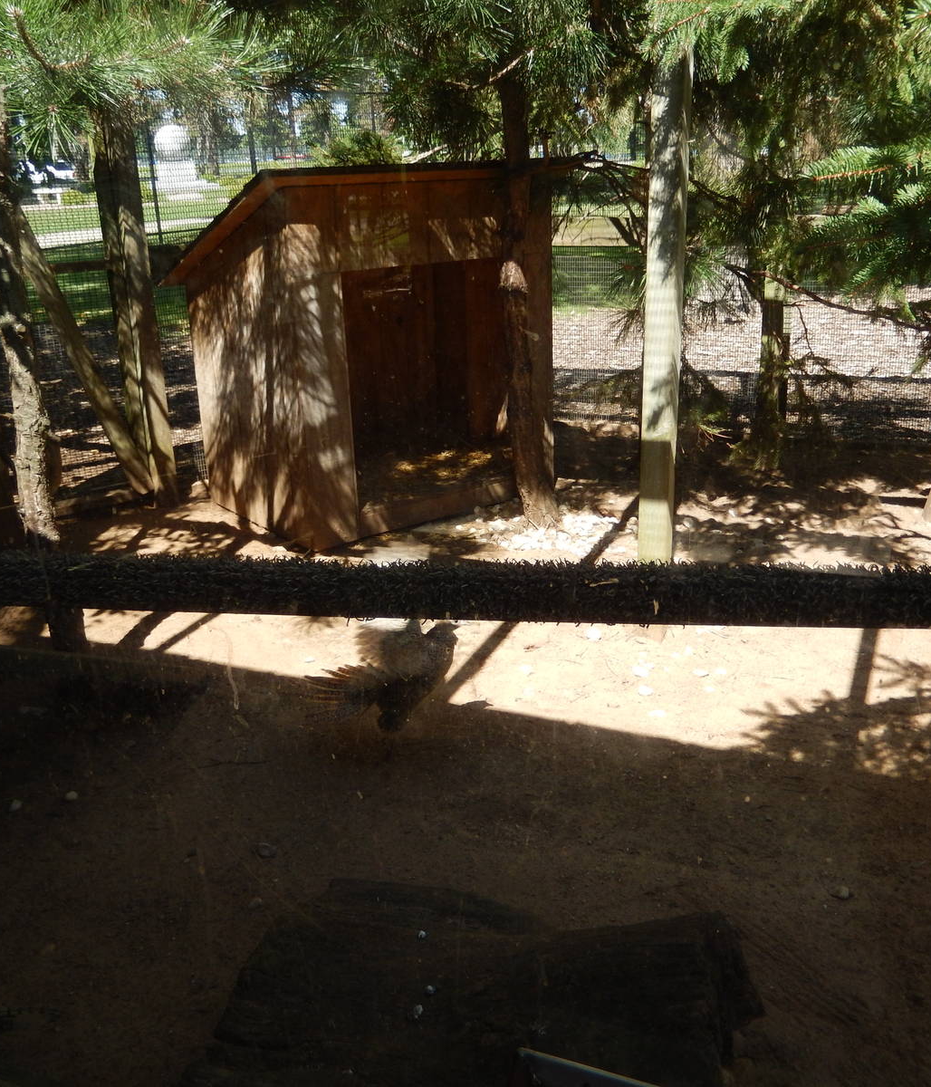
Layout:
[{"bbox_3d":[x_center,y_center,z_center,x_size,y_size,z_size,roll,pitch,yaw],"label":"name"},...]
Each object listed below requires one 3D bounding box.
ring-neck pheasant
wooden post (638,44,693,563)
[{"bbox_3d":[-0.272,0.434,3.470,0.480,0.380,0.320,-5,20,-8],"label":"ring-neck pheasant"},{"bbox_3d":[0.790,-0.876,4.191,0.140,2.350,0.140,5,21,18],"label":"wooden post"}]

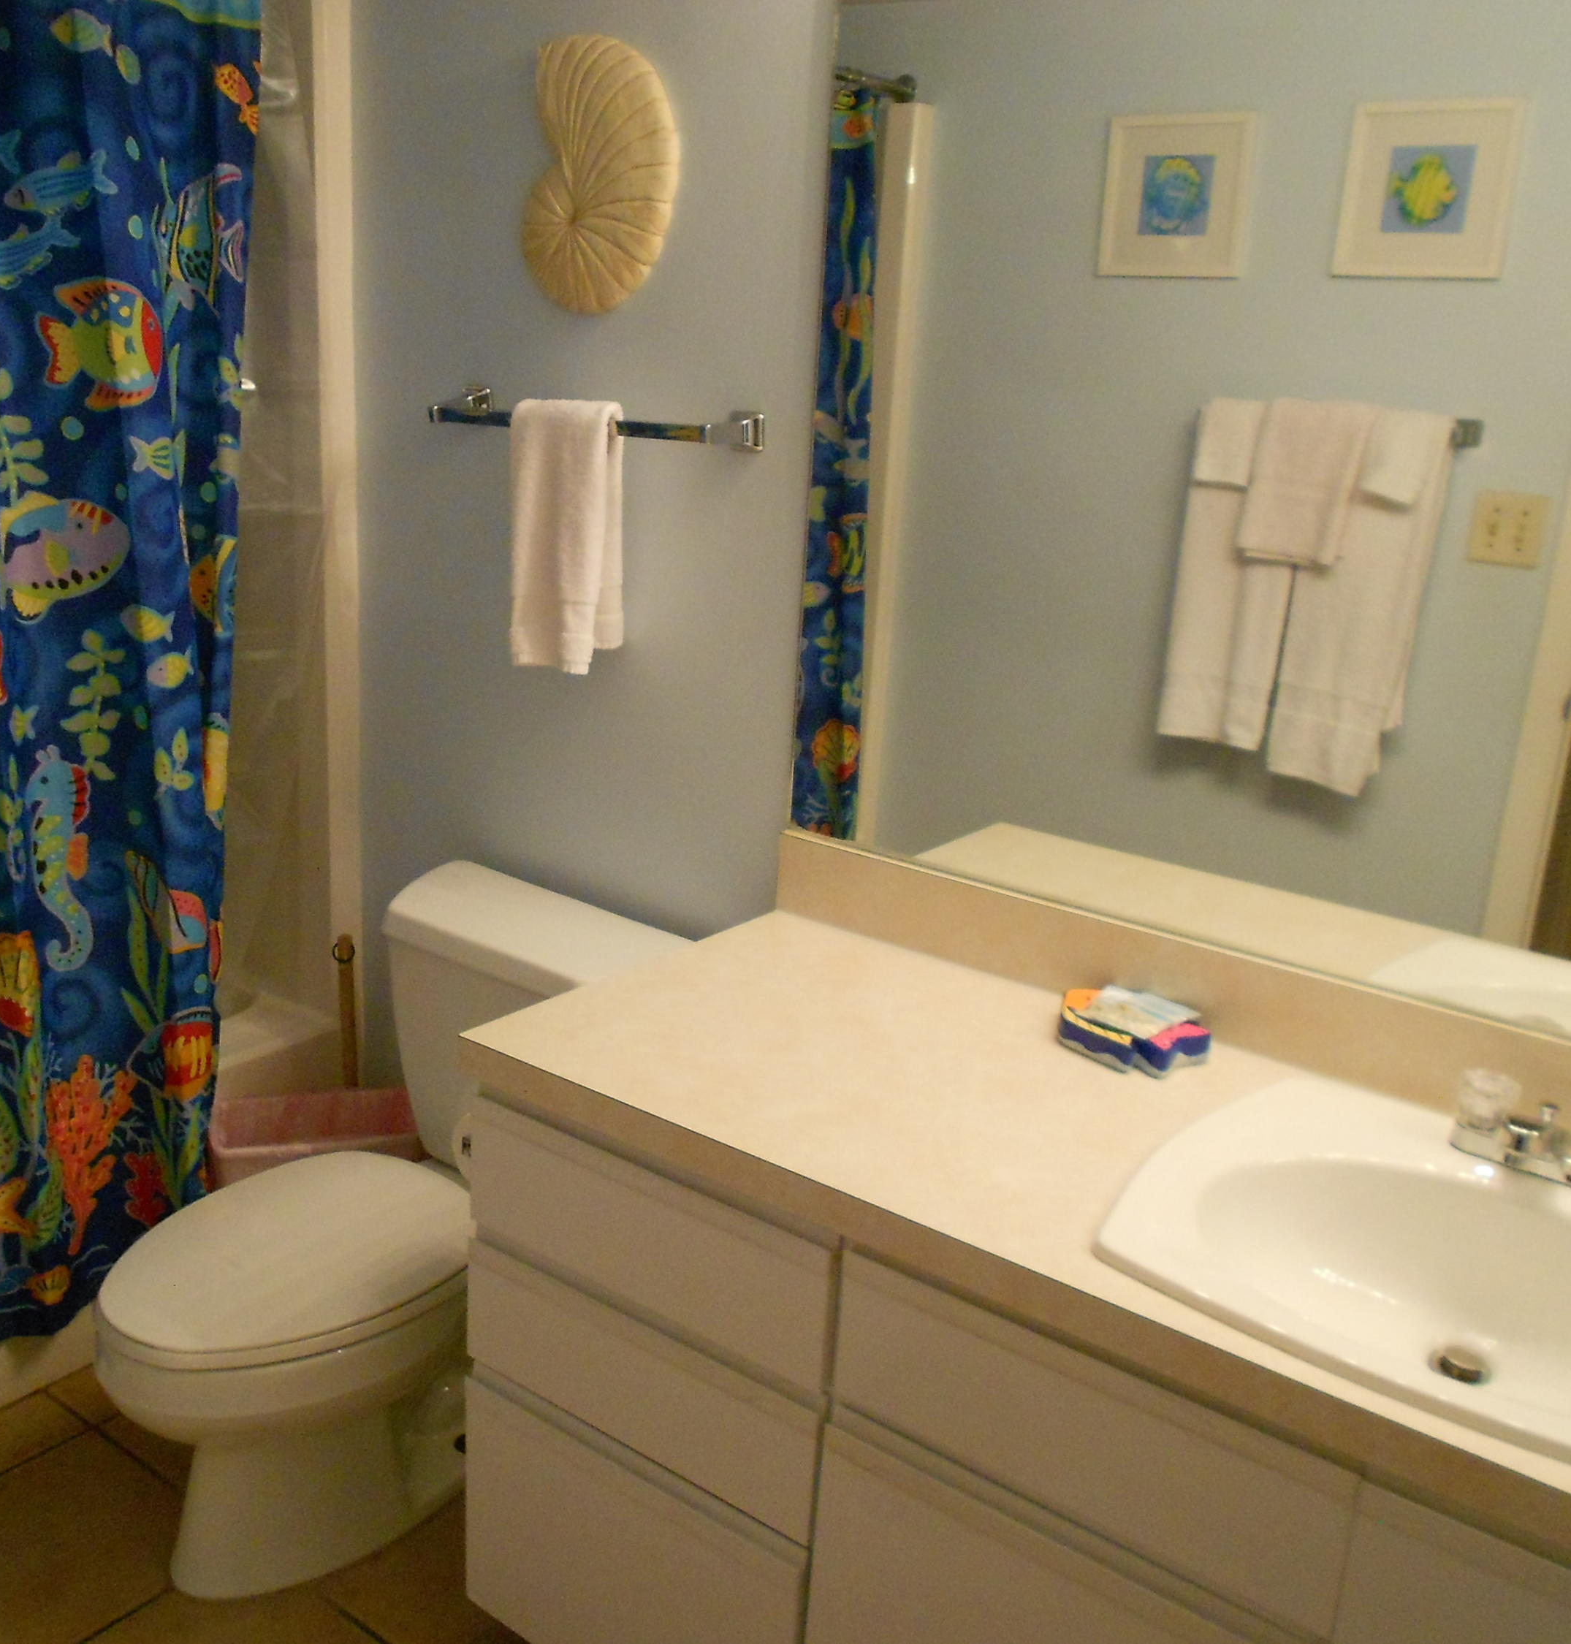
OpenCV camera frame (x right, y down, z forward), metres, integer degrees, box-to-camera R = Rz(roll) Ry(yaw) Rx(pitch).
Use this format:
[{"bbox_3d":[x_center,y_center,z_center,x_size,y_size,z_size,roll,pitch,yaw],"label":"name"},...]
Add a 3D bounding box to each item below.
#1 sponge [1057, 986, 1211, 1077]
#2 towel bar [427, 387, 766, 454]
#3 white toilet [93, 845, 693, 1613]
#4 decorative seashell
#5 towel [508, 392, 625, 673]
[{"bbox_3d":[0.356,0.222,1.723,0.102,0.034,0.157,-11,21,-40],"label":"sponge"},{"bbox_3d":[-0.252,-0.512,2.089,0.520,0.048,0.088,15,20,34],"label":"towel bar"},{"bbox_3d":[-0.521,0.527,2.108,0.470,0.730,0.730,15,20,34],"label":"white toilet"},{"bbox_3d":[-0.231,-0.794,2.029,0.250,0.320,0.050,15,20,34],"label":"decorative seashell"},{"bbox_3d":[-0.280,-0.363,2.102,0.175,0.343,0.058,15,20,34],"label":"towel"}]

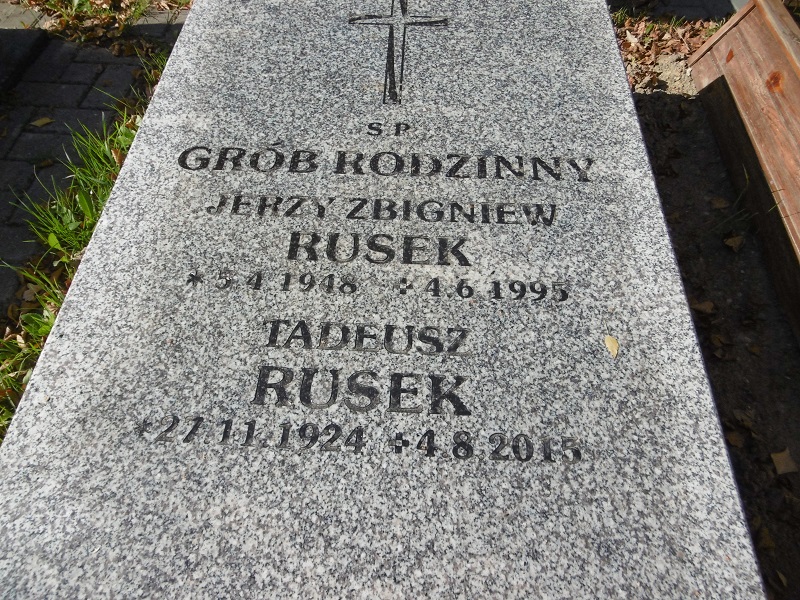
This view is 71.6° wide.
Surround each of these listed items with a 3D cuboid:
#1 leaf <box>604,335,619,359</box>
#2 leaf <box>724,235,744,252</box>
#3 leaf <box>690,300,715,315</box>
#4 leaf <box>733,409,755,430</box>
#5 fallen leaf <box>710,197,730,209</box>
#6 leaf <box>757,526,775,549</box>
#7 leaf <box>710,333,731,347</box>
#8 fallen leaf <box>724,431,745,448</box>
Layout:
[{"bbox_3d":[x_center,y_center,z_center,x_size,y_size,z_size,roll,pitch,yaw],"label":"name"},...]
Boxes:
[{"bbox_3d":[0.273,0.060,0.712,0.015,0.005,0.032,-14,59,-9],"label":"leaf"},{"bbox_3d":[0.741,-0.131,1.227,0.035,0.013,0.052,38,62,22],"label":"leaf"},{"bbox_3d":[0.614,0.017,1.121,0.049,0.012,0.029,-11,56,-9],"label":"leaf"},{"bbox_3d":[0.612,0.211,0.989,0.021,0.010,0.040,-31,62,-21],"label":"leaf"},{"bbox_3d":[0.743,-0.226,1.294,0.044,0.010,0.031,-16,57,-12],"label":"fallen leaf"},{"bbox_3d":[0.575,0.376,0.874,0.026,0.010,0.032,-2,56,-3],"label":"leaf"},{"bbox_3d":[0.622,0.078,1.081,0.027,0.010,0.028,-12,57,-10],"label":"leaf"},{"bbox_3d":[0.586,0.243,0.966,0.027,0.010,0.029,7,56,3],"label":"fallen leaf"}]

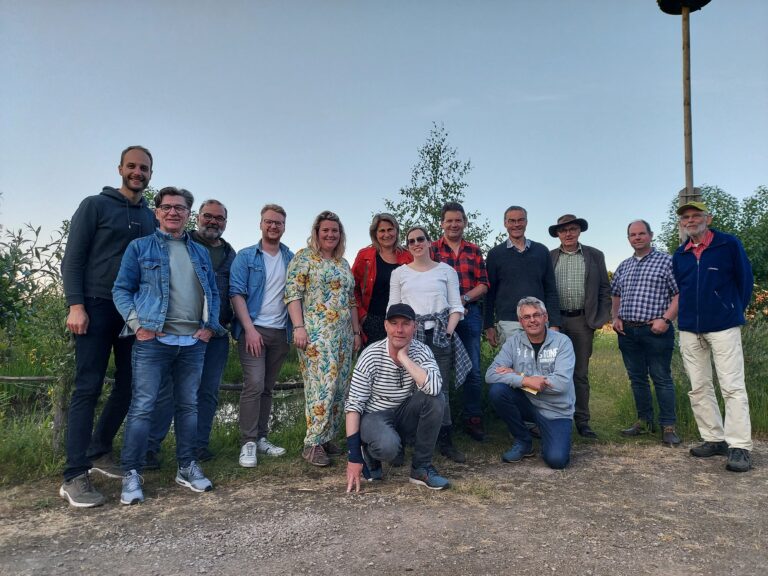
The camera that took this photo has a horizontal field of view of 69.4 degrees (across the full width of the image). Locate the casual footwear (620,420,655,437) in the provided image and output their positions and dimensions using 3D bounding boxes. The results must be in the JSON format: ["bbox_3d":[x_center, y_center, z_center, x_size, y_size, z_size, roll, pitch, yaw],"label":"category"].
[{"bbox_3d":[2.093,1.157,4.570,0.290,0.115,0.110,1,-3,-25],"label":"casual footwear"}]

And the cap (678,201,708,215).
[{"bbox_3d":[2.109,-0.538,3.780,0.260,0.120,0.175,2,-3,-44],"label":"cap"}]

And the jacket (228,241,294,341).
[{"bbox_3d":[-0.845,0.018,3.920,0.520,0.710,0.320,1,-2,-22],"label":"jacket"}]

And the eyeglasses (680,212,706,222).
[{"bbox_3d":[2.106,-0.481,3.786,0.145,0.045,0.145,-2,-3,42],"label":"eyeglasses"}]

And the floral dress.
[{"bbox_3d":[-0.446,0.411,3.895,0.500,1.370,0.360,1,-3,-15],"label":"floral dress"}]

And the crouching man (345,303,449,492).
[{"bbox_3d":[0.071,0.636,3.435,0.590,1.080,0.680,0,-3,-8],"label":"crouching man"}]

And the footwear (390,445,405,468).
[{"bbox_3d":[0.086,1.139,3.812,0.100,0.110,0.270,0,-3,5],"label":"footwear"}]

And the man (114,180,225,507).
[{"bbox_3d":[-1.268,0.298,3.250,0.590,1.740,0.480,1,-3,-28],"label":"man"}]

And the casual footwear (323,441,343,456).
[{"bbox_3d":[-0.374,1.149,4.032,0.100,0.110,0.265,2,-3,-40],"label":"casual footwear"}]

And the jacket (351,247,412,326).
[{"bbox_3d":[0.018,0.018,4.033,0.480,0.620,0.300,0,-3,-8],"label":"jacket"}]

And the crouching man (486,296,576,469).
[{"bbox_3d":[1.058,0.624,3.950,0.620,1.130,0.720,-1,-2,20],"label":"crouching man"}]

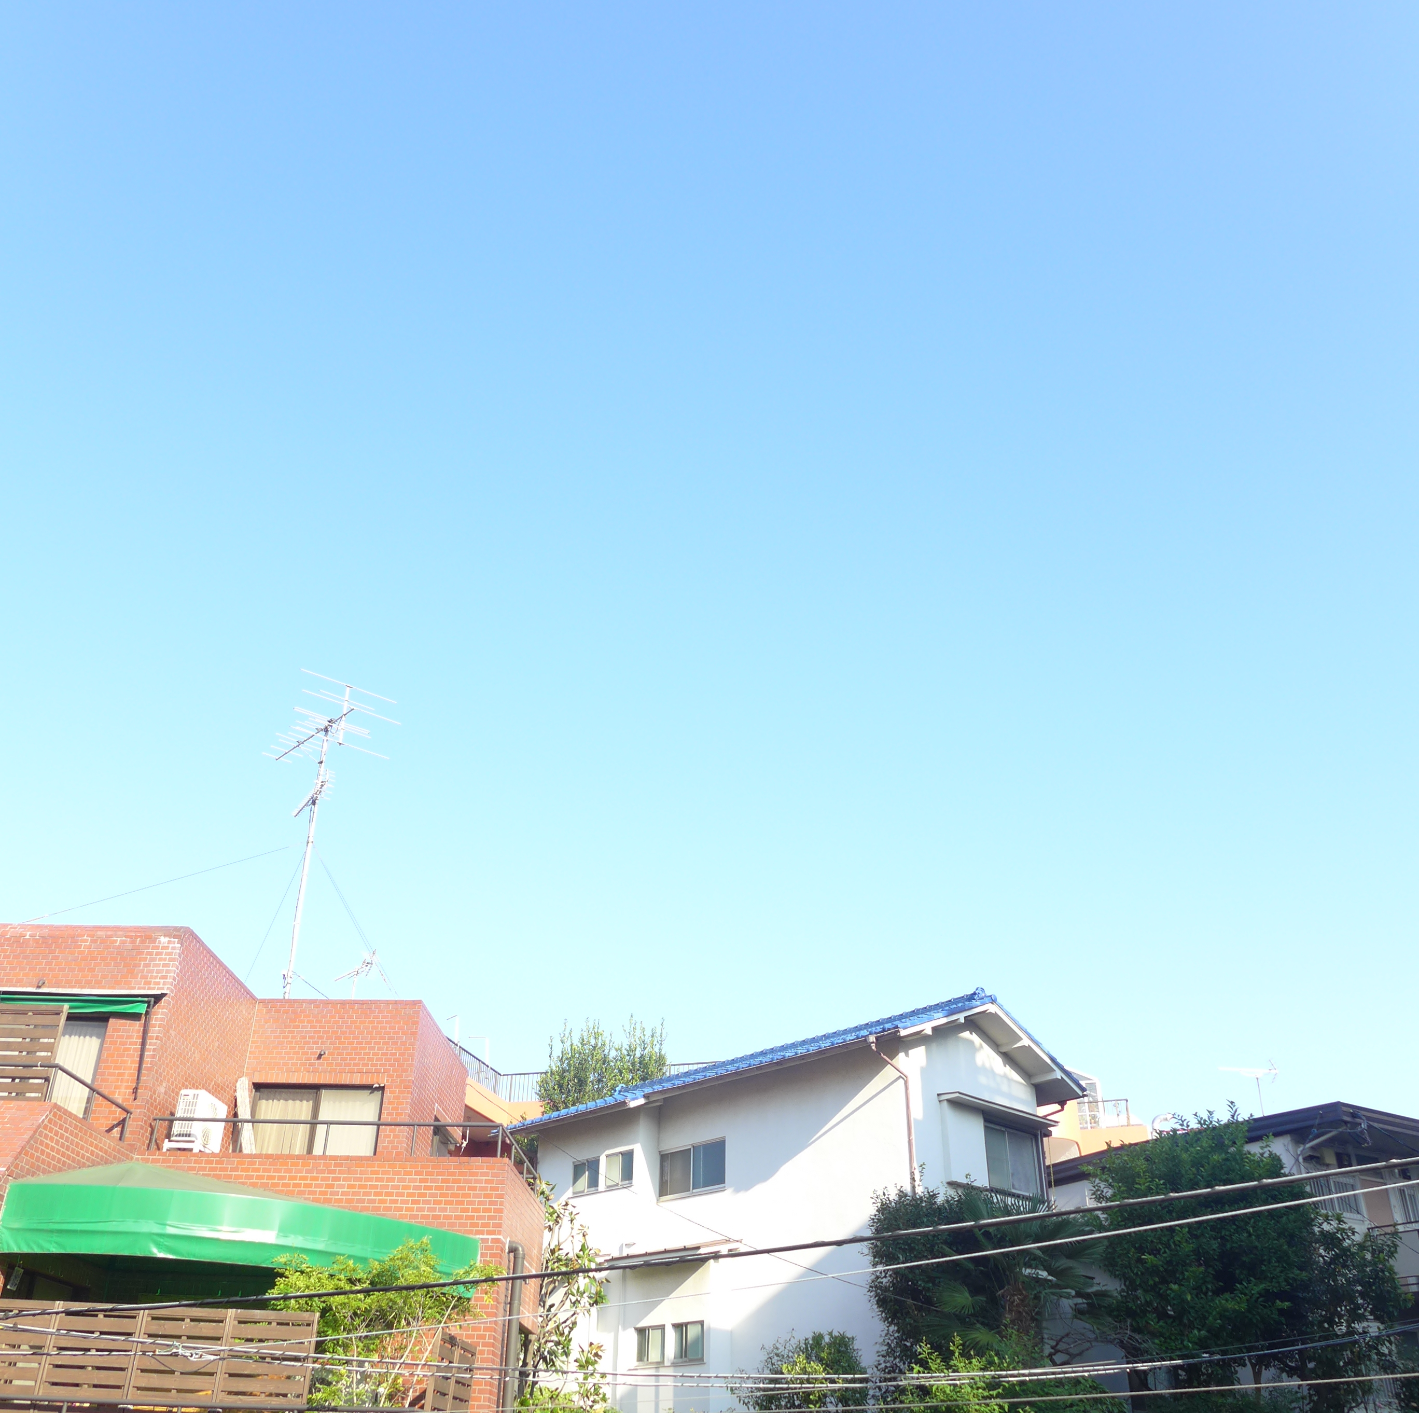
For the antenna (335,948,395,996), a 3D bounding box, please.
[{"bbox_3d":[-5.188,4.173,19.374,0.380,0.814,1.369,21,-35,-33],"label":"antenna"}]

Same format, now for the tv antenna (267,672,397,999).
[{"bbox_3d":[-6.350,2.311,20.105,1.677,5.195,2.547,23,-36,-35],"label":"tv antenna"}]

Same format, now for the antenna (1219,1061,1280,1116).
[{"bbox_3d":[11.252,7.978,27.227,1.351,1.299,0.380,5,-29,-8],"label":"antenna"}]

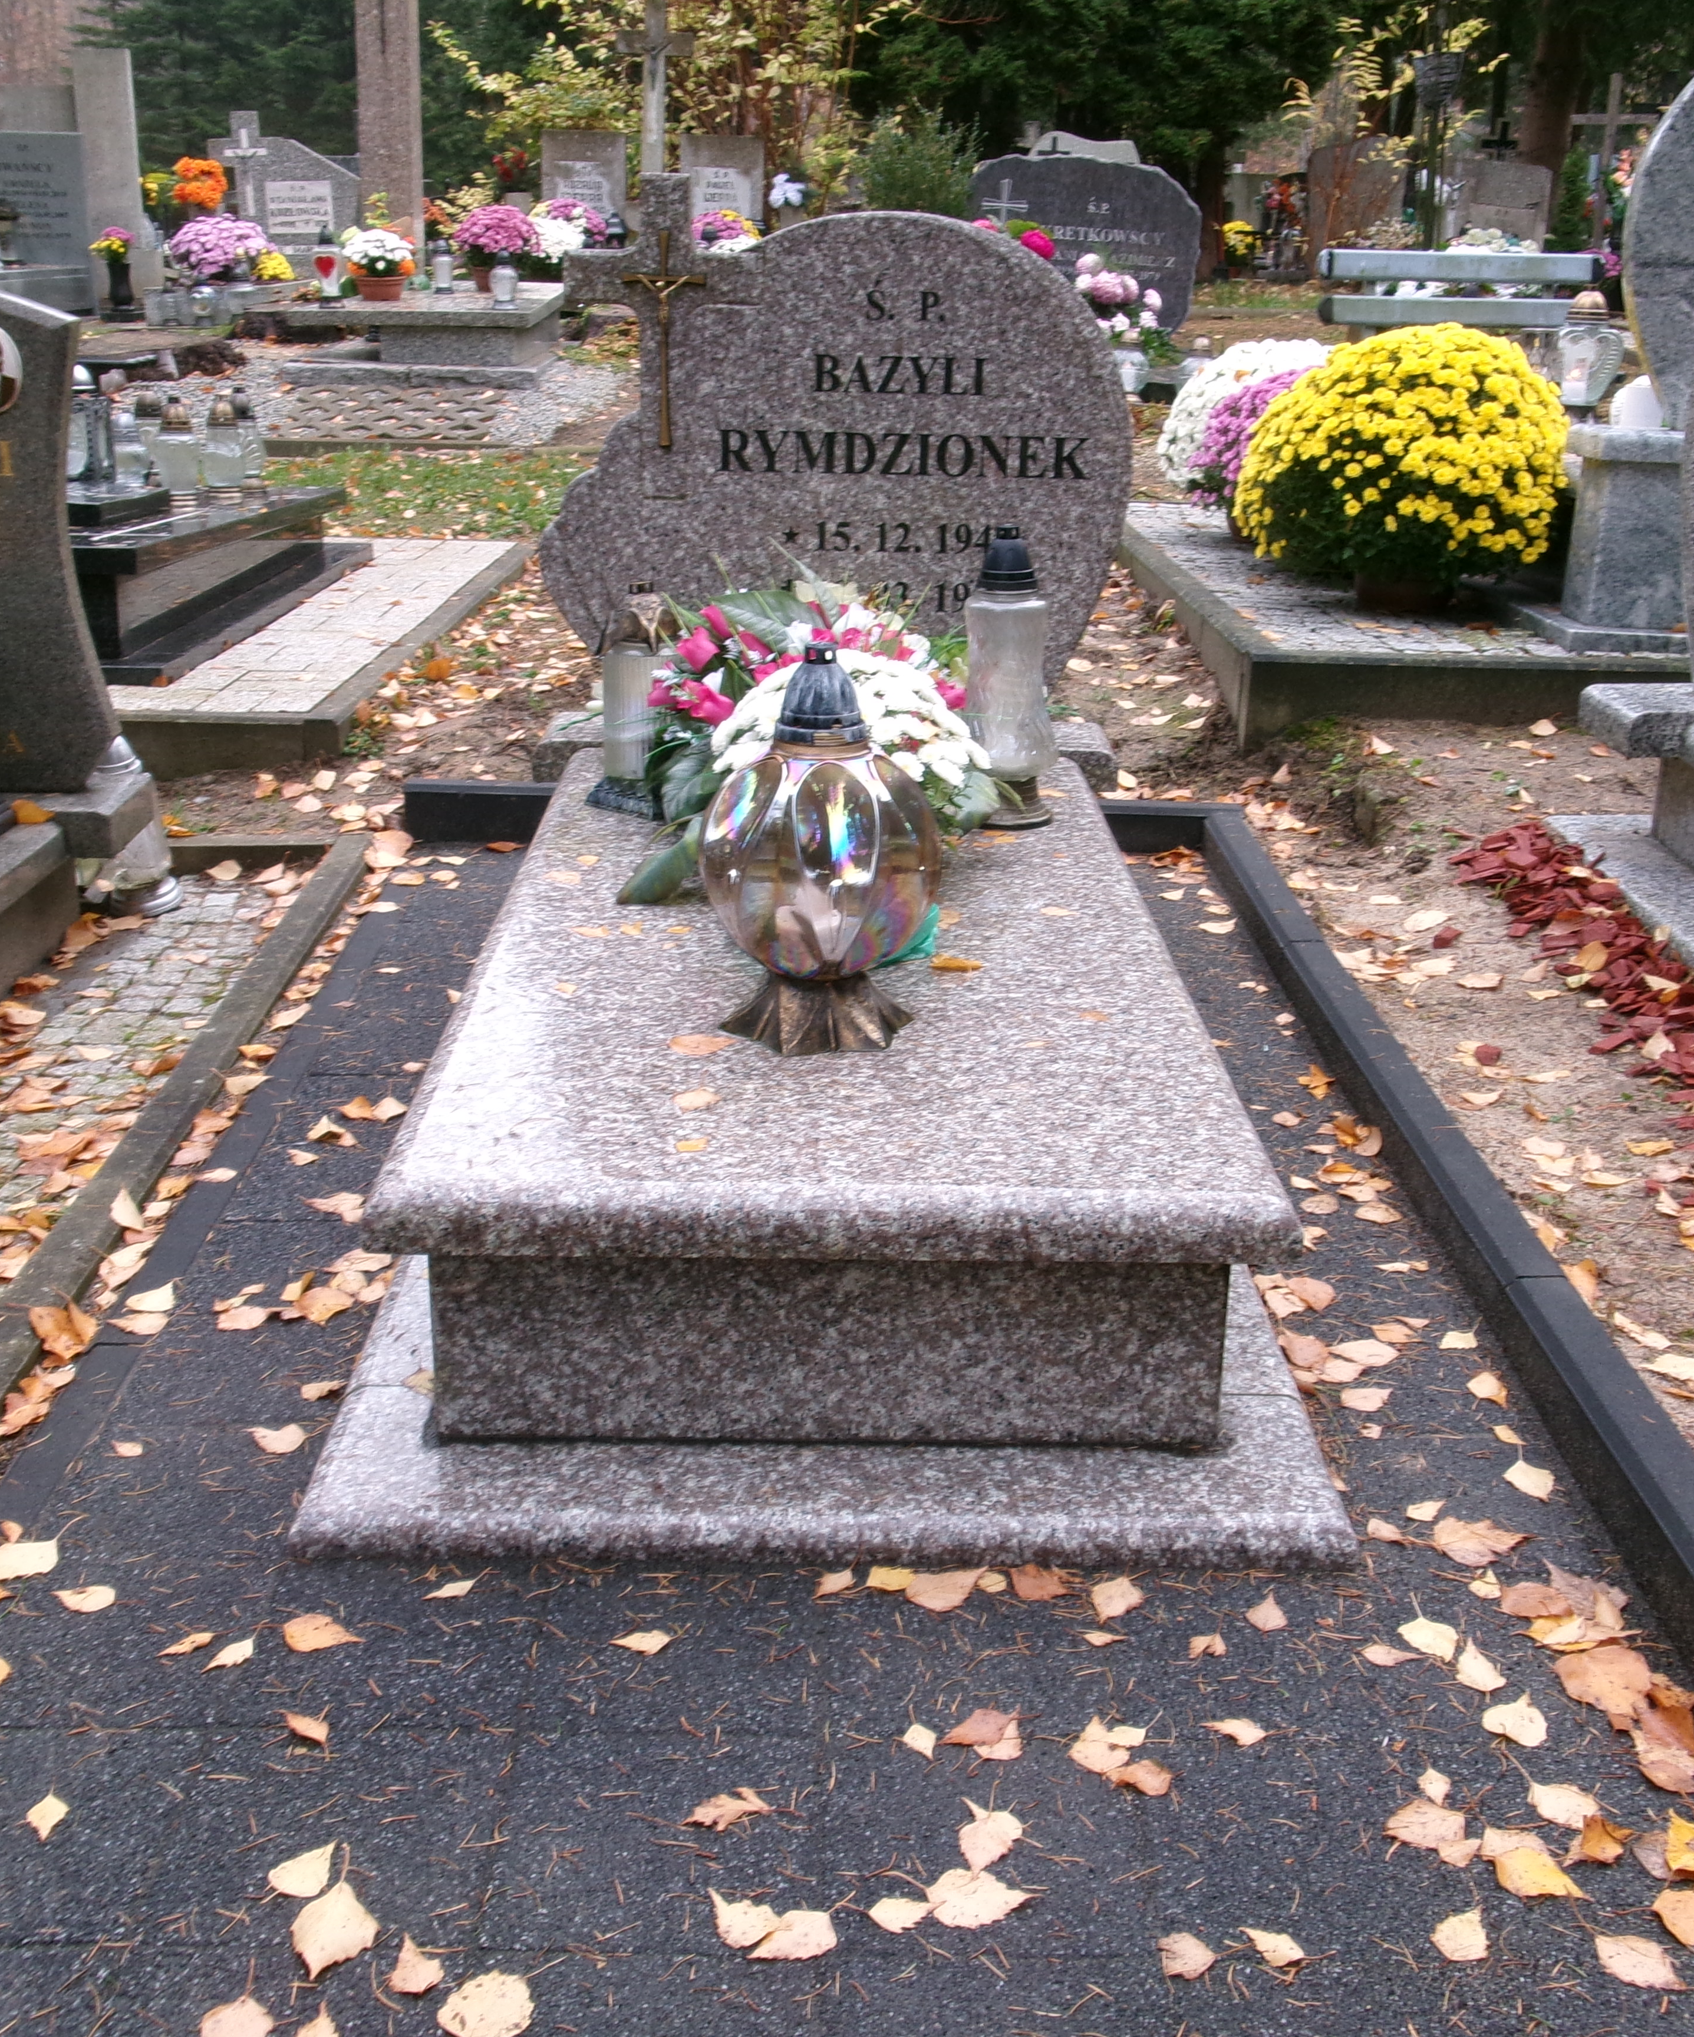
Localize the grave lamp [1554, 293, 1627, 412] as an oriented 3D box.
[{"bbox_3d":[1.693,-1.519,5.000,0.170,0.270,0.150,1,20,-1],"label":"grave lamp"}]

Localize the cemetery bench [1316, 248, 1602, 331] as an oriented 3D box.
[{"bbox_3d":[2.675,-2.925,9.600,1.260,0.820,0.500,1,20,-1],"label":"cemetery bench"}]

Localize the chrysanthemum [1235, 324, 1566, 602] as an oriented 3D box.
[{"bbox_3d":[1.208,-1.212,4.800,0.700,0.590,0.680,1,20,-1],"label":"chrysanthemum"}]

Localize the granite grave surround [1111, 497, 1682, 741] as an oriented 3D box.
[{"bbox_3d":[1.697,-1.003,5.432,1.900,0.190,2.250,1,20,-1],"label":"granite grave surround"}]

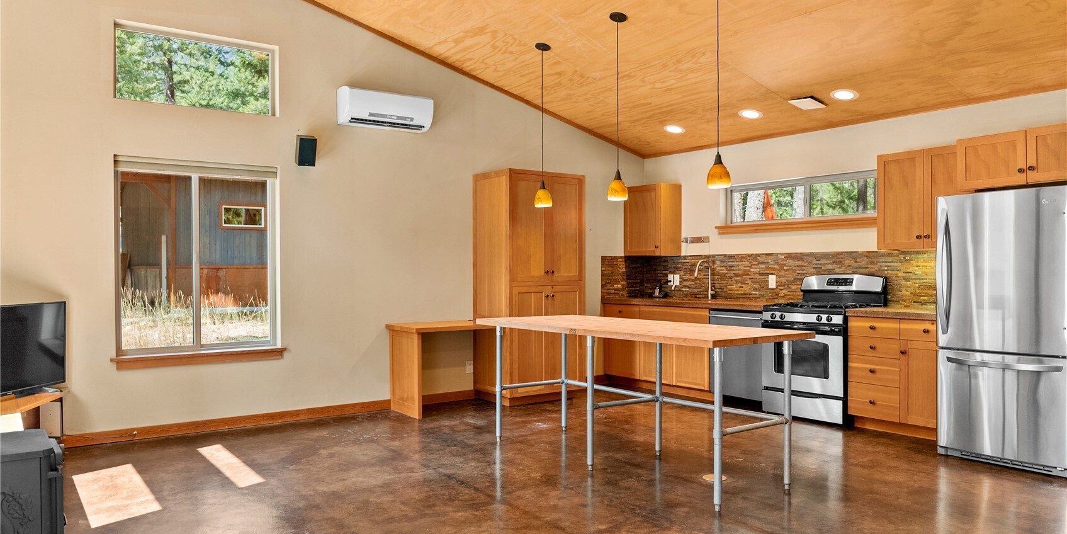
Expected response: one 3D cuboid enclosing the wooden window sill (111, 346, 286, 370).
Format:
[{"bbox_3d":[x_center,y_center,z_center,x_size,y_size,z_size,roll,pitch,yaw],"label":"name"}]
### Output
[{"bbox_3d":[-2.526,0.698,5.449,1.225,0.092,0.090,0,0,-35],"label":"wooden window sill"}]

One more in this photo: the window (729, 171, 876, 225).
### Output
[{"bbox_3d":[2.574,-0.638,6.777,0.101,0.404,1.838,0,0,-36],"label":"window"}]

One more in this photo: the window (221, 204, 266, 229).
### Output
[{"bbox_3d":[-8.152,-1.417,20.000,1.260,0.720,0.100,0,0,-36],"label":"window"}]

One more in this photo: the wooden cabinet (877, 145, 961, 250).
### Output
[{"bbox_3d":[3.007,-0.497,5.332,0.330,0.732,0.707,0,0,-35],"label":"wooden cabinet"}]

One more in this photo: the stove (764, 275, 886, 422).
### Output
[{"bbox_3d":[2.402,0.661,5.918,0.657,1.175,0.765,0,0,-35],"label":"stove"}]

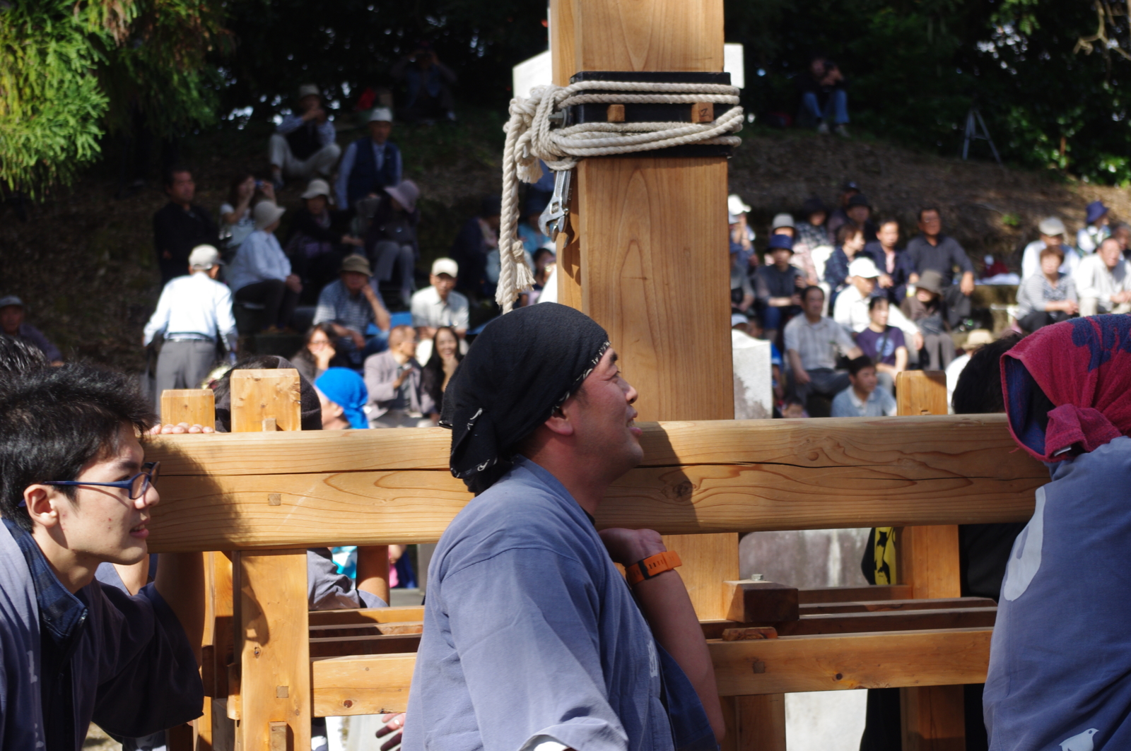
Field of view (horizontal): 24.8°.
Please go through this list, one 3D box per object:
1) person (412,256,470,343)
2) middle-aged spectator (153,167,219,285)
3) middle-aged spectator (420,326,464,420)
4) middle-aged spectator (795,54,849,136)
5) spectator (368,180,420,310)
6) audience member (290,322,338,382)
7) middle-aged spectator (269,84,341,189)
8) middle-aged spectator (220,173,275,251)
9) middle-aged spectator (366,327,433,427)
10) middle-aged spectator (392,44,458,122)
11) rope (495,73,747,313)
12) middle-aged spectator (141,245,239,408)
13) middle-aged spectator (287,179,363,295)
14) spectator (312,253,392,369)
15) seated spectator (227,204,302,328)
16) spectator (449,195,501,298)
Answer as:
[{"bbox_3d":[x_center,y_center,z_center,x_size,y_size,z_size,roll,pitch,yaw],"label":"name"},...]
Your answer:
[{"bbox_3d":[-0.943,-0.365,19.384,0.500,1.050,0.800,-1,-2,-4],"label":"person"},{"bbox_3d":[-2.708,-0.629,18.400,0.500,1.690,0.340,-1,-1,-20],"label":"middle-aged spectator"},{"bbox_3d":[-0.847,0.197,18.200,0.480,1.100,0.720,-1,-1,0],"label":"middle-aged spectator"},{"bbox_3d":[2.694,-2.944,27.000,0.550,0.860,0.720,-1,-1,-13],"label":"middle-aged spectator"},{"bbox_3d":[-1.369,-1.052,20.584,0.460,1.030,0.760,-2,-2,5],"label":"spectator"},{"bbox_3d":[-1.766,0.178,18.200,0.480,1.100,0.720,-1,-1,-6],"label":"audience member"},{"bbox_3d":[-2.245,-2.058,22.200,0.620,0.910,0.750,-1,-1,-5],"label":"middle-aged spectator"},{"bbox_3d":[-2.691,-1.179,21.783,0.520,1.080,0.720,0,-3,-45],"label":"middle-aged spectator"},{"bbox_3d":[-1.204,0.124,18.485,0.560,0.980,0.780,0,-2,-30],"label":"middle-aged spectator"},{"bbox_3d":[-1.374,-2.836,24.987,0.660,0.810,0.760,-1,-2,0],"label":"middle-aged spectator"},{"bbox_3d":[0.089,-0.286,4.150,0.380,0.380,0.280,-1,-1,-13],"label":"rope"},{"bbox_3d":[-2.540,-0.078,17.375,0.620,1.620,0.450,-2,-2,12],"label":"middle-aged spectator"},{"bbox_3d":[-1.813,-1.017,19.300,0.570,0.930,0.720,-1,-1,-7],"label":"middle-aged spectator"},{"bbox_3d":[-1.611,-0.401,19.484,0.600,1.040,0.780,-1,-2,-3],"label":"spectator"},{"bbox_3d":[-2.346,-0.842,19.984,0.660,1.030,0.500,-2,-2,30],"label":"seated spectator"},{"bbox_3d":[-0.686,-0.964,20.685,0.500,0.980,0.740,0,-2,-42],"label":"spectator"}]

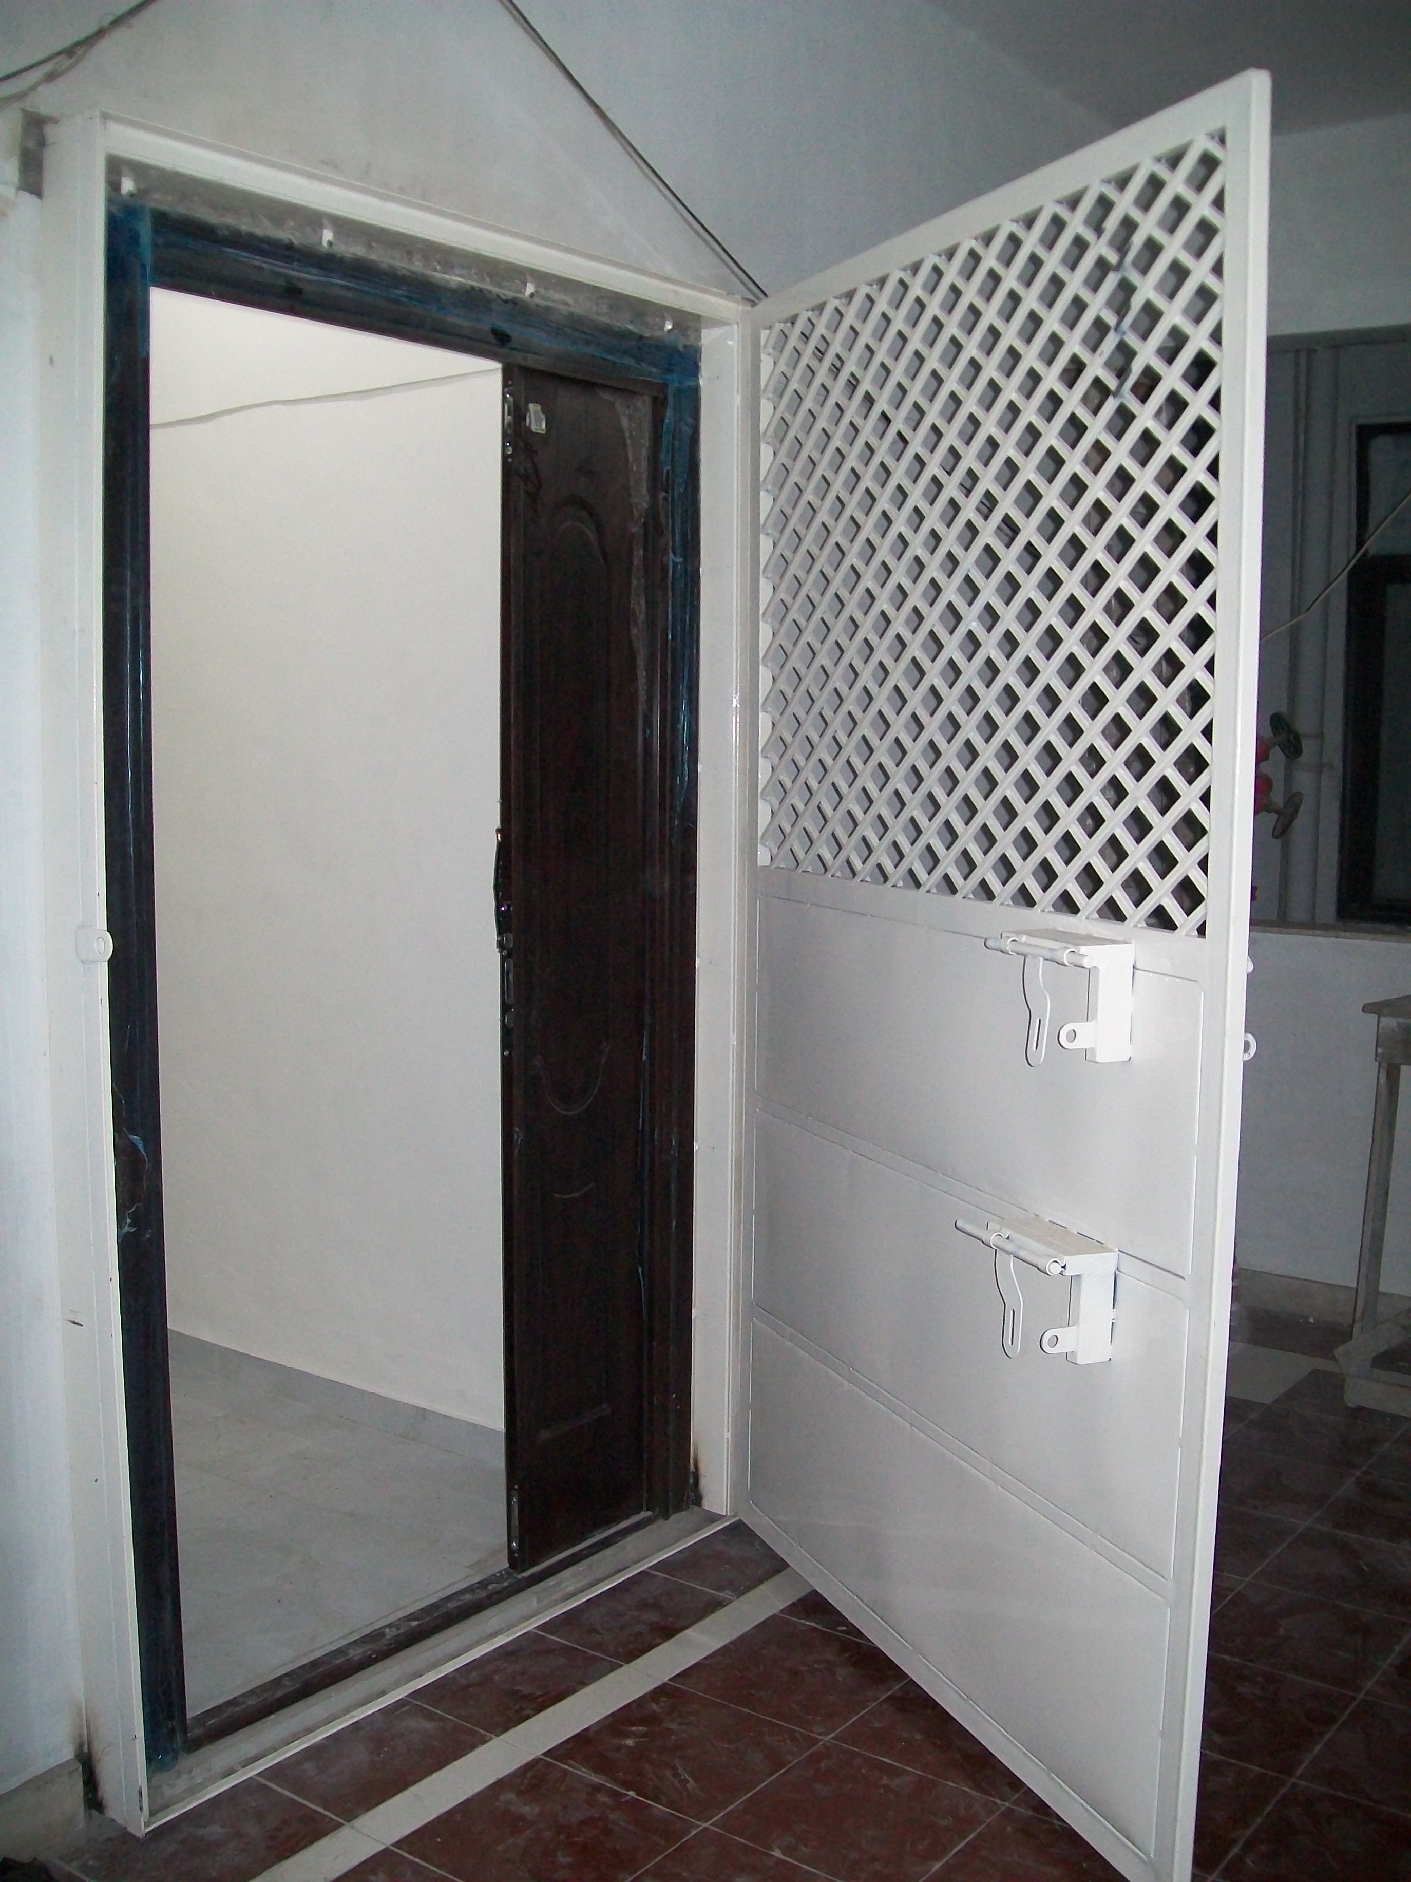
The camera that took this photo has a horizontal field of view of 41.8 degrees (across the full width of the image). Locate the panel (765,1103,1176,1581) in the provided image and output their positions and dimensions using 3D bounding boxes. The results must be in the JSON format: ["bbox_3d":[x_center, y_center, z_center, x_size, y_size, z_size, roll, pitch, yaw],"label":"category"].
[{"bbox_3d":[0.355,0.560,2.865,0.030,0.372,1.270,-2,7,-23],"label":"panel"}]

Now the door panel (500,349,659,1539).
[{"bbox_3d":[-0.225,0.061,3.269,0.041,2.093,0.375,5,8,37],"label":"door panel"}]

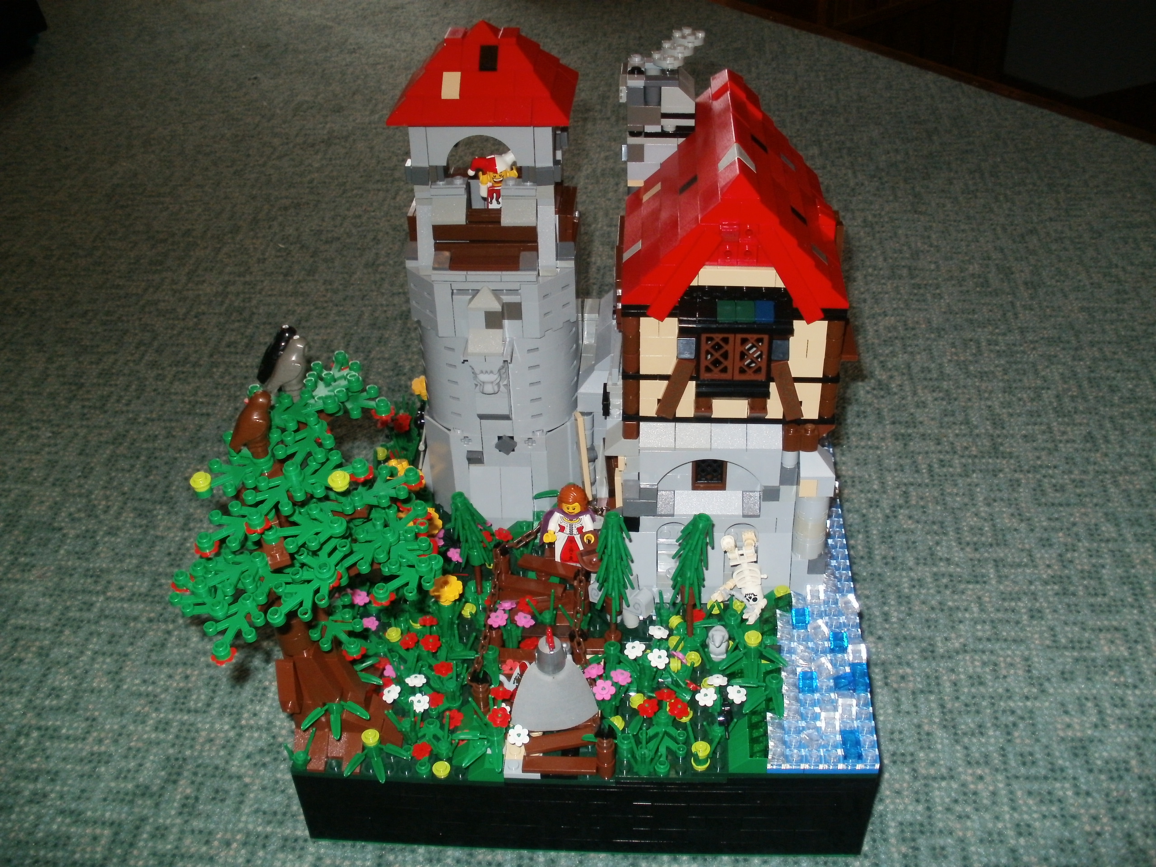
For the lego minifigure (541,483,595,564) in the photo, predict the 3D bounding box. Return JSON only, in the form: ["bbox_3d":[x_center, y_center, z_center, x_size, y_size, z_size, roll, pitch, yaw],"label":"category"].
[{"bbox_3d":[-0.005,0.045,0.598,0.027,0.043,0.020,0,36,4],"label":"lego minifigure"}]

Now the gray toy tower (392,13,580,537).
[{"bbox_3d":[-0.040,-0.078,0.601,0.083,0.260,0.083,0,36,4],"label":"gray toy tower"}]

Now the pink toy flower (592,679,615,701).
[{"bbox_3d":[0.011,0.112,0.523,0.009,0.004,0.009,-1,56,1],"label":"pink toy flower"}]

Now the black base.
[{"bbox_3d":[0.009,0.096,0.633,0.256,0.057,0.256,0,36,4],"label":"black base"}]

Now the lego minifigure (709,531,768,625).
[{"bbox_3d":[0.078,0.070,0.580,0.027,0.043,0.021,-10,12,8],"label":"lego minifigure"}]

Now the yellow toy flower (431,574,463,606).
[{"bbox_3d":[-0.064,0.076,0.586,0.016,0.006,0.016,0,36,4],"label":"yellow toy flower"}]

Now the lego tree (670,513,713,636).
[{"bbox_3d":[0.053,0.065,0.555,0.021,0.074,0.021,0,36,4],"label":"lego tree"}]

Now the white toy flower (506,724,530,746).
[{"bbox_3d":[-0.025,0.128,0.509,0.009,0.004,0.009,1,69,-2],"label":"white toy flower"}]

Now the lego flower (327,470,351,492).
[{"bbox_3d":[-0.089,0.018,0.449,0.008,0.005,0.008,-2,47,6],"label":"lego flower"}]

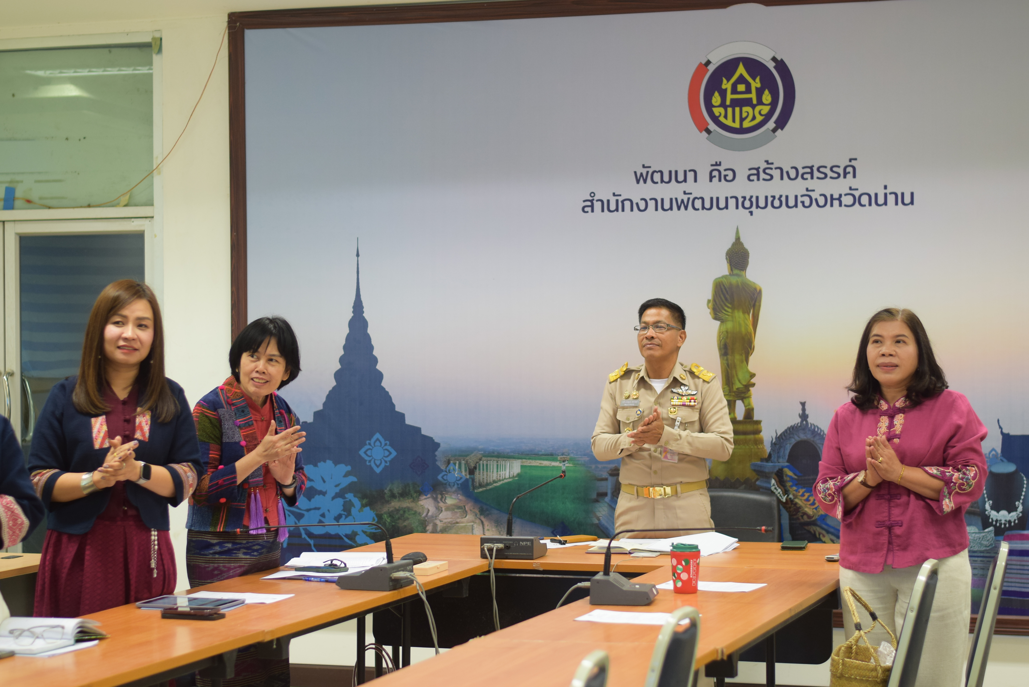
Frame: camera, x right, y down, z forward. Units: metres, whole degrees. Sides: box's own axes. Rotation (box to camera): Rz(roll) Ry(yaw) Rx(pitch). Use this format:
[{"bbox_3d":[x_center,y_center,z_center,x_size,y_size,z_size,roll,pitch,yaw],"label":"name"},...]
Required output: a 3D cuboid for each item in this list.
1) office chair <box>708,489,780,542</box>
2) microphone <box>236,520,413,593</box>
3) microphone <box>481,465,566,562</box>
[{"bbox_3d":[0.719,1.024,8.201,0.600,0.905,0.600,0,1,18],"label":"office chair"},{"bbox_3d":[-0.628,0.658,6.782,0.585,0.200,0.180,0,1,20],"label":"microphone"},{"bbox_3d":[0.068,0.609,7.641,0.185,0.255,0.580,0,1,20],"label":"microphone"}]

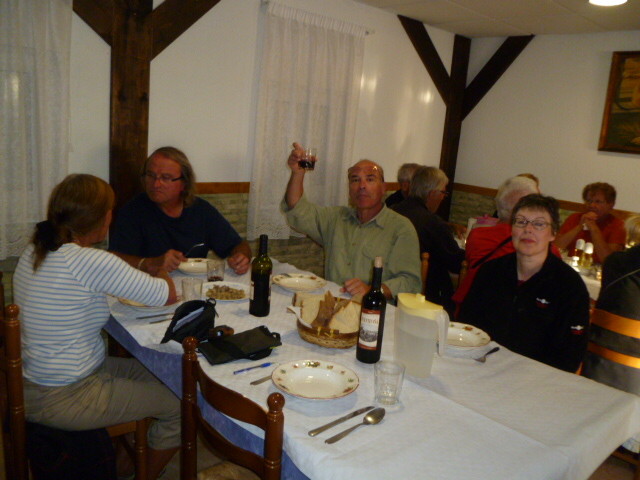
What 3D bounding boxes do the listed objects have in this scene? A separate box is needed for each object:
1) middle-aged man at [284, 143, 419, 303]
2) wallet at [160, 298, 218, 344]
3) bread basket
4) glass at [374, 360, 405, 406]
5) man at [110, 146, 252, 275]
[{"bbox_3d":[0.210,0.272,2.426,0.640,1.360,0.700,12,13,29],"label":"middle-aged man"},{"bbox_3d":[-0.415,0.264,1.668,0.200,0.100,0.120,-6,16,-43],"label":"wallet"},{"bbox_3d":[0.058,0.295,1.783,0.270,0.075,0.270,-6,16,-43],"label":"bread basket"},{"bbox_3d":[0.181,0.380,1.365,0.079,0.095,0.079,5,12,0],"label":"glass"},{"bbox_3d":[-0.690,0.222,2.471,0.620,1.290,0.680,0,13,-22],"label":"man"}]

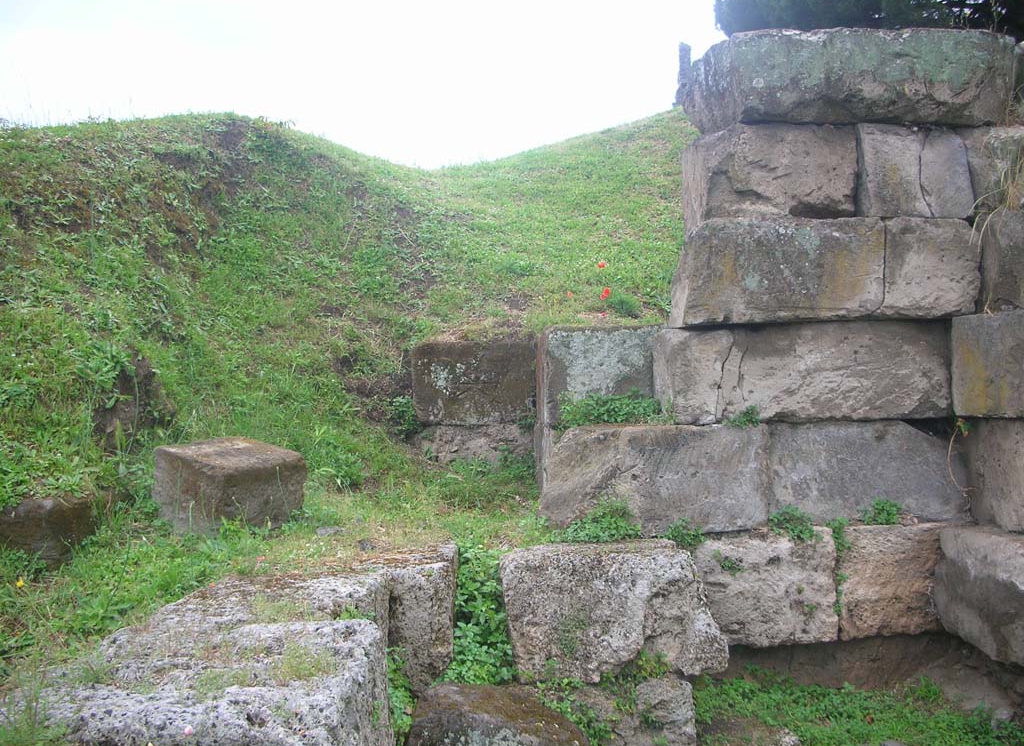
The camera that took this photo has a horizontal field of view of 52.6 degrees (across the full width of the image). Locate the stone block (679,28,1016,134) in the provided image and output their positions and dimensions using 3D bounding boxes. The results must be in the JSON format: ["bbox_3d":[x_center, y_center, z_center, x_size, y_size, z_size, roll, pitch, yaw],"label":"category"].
[{"bbox_3d":[1.843,-1.530,5.706,1.565,0.487,0.620,-2,1,-9],"label":"stone block"}]

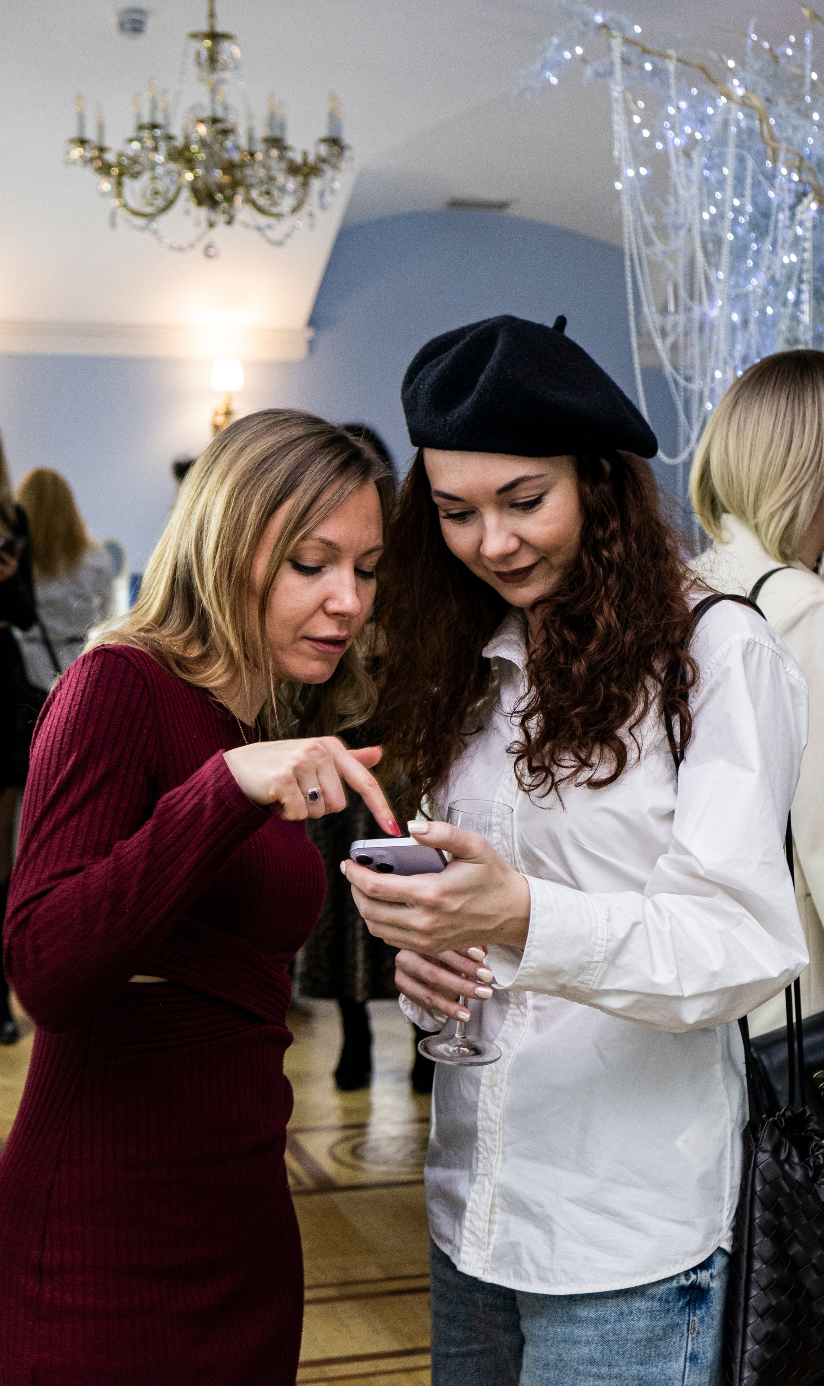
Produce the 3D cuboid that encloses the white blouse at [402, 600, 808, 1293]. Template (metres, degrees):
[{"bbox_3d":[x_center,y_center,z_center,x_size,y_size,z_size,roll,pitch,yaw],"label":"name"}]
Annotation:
[{"bbox_3d":[0.147,0.207,1.905,0.460,0.650,0.350,5,8,38],"label":"white blouse"}]

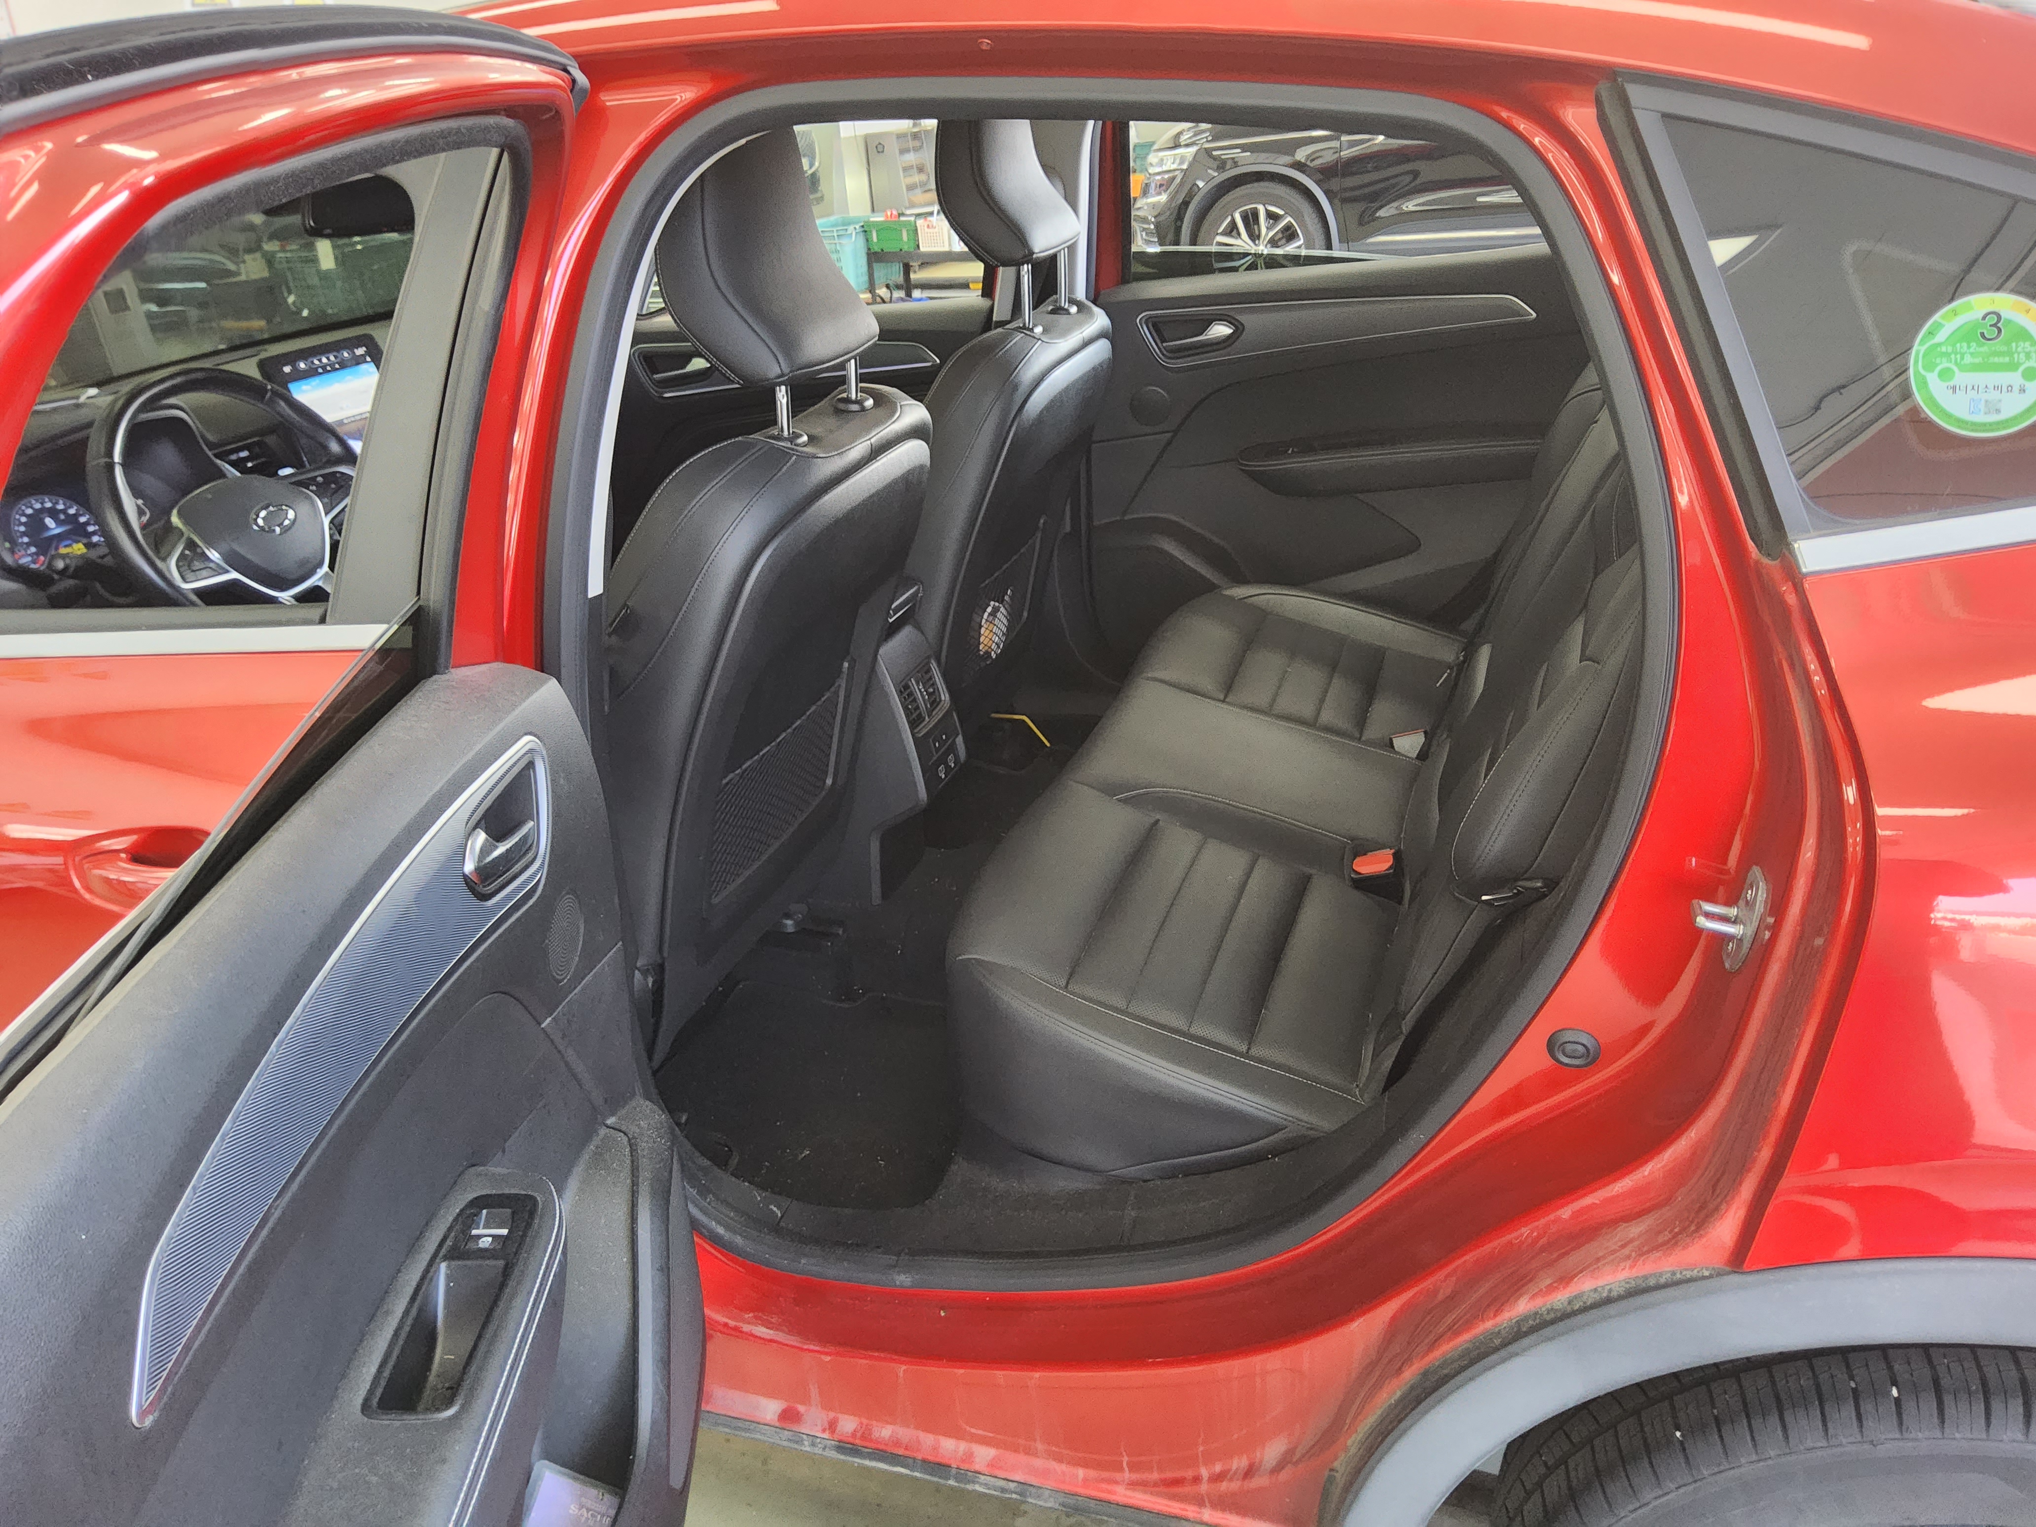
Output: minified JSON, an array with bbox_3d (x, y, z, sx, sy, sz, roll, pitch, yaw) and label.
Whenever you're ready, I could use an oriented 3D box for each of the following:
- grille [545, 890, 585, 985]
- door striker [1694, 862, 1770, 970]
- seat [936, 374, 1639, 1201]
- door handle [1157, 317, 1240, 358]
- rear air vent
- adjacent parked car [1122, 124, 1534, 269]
[{"bbox_3d":[-0.314,0.122,1.021,0.015,0.066,0.066,-7,24,-1],"label":"grille"},{"bbox_3d":[0.407,0.088,0.839,0.040,0.063,0.035,-4,24,7],"label":"door striker"},{"bbox_3d":[0.450,-0.154,1.636,0.790,0.750,1.280,2,25,20],"label":"seat"},{"bbox_3d":[0.280,-0.666,2.301,0.125,0.056,0.033,2,25,20],"label":"door handle"},{"bbox_3d":[-0.122,-0.084,1.893,0.036,0.070,0.100,-13,19,26],"label":"rear air vent"},{"bbox_3d":[2.887,-3.568,8.256,4.580,1.660,1.840,3,27,16],"label":"adjacent parked car"}]

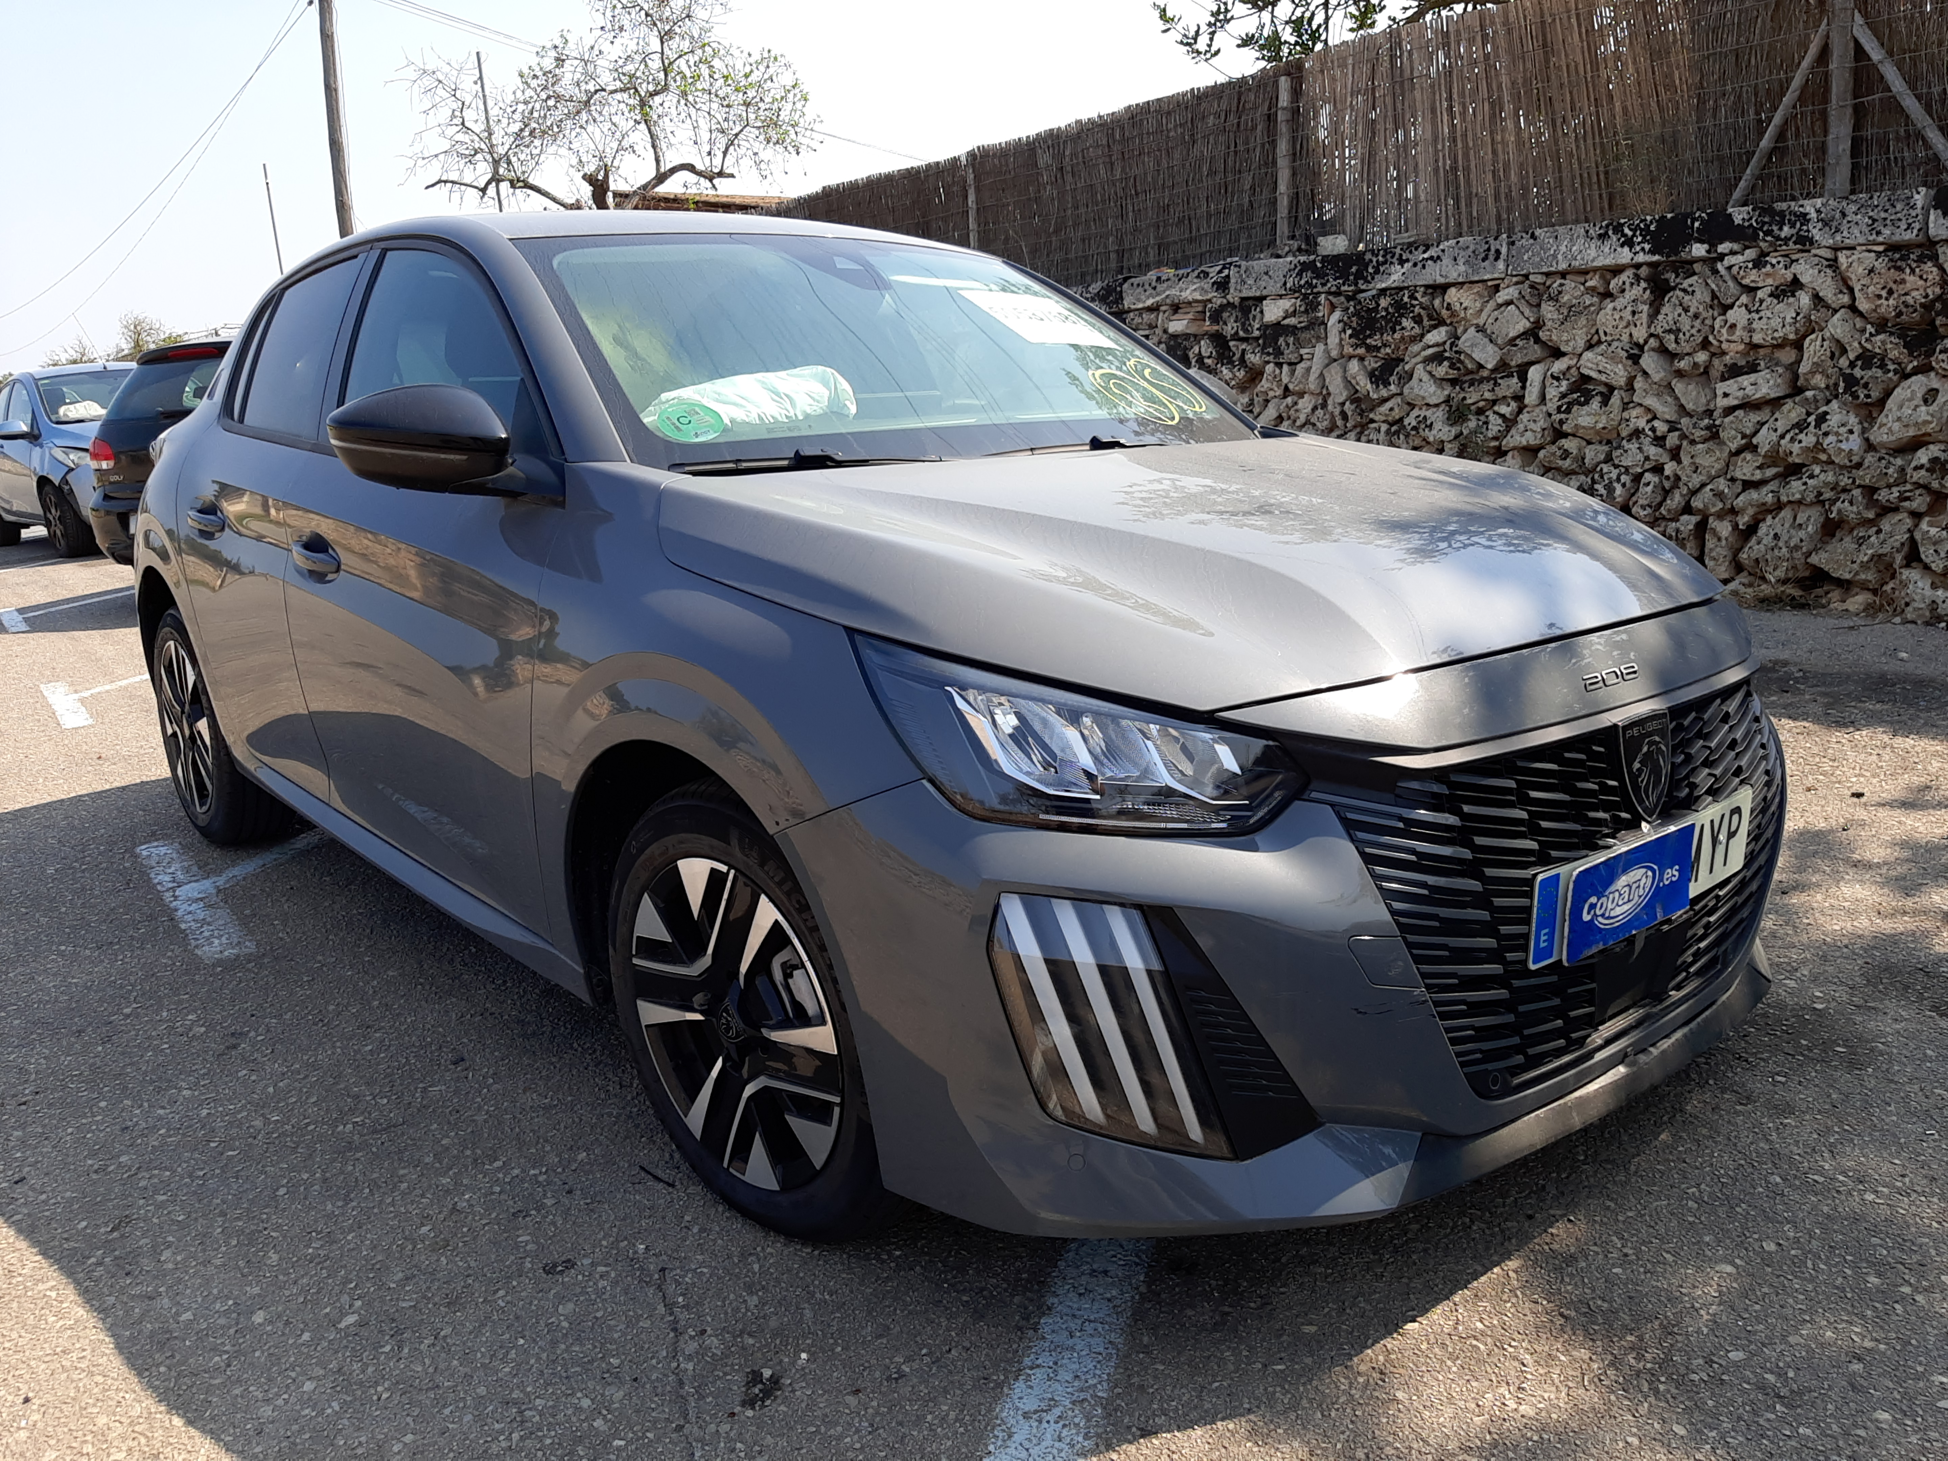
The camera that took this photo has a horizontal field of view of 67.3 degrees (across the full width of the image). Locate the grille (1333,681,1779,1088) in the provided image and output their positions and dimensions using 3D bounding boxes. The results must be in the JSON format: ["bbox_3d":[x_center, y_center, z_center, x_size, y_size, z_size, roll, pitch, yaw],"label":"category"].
[{"bbox_3d":[0.787,0.150,1.843,1.060,0.410,0.170,-13,17,-40],"label":"grille"}]

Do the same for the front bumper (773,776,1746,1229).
[{"bbox_3d":[0.629,0.181,2.034,1.720,0.520,0.660,-13,17,-40],"label":"front bumper"}]

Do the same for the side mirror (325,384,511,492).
[{"bbox_3d":[-0.803,-0.425,2.166,0.210,0.155,0.200,-13,17,-40],"label":"side mirror"}]

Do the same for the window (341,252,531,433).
[{"bbox_3d":[-0.941,-0.669,2.550,0.080,0.430,0.980,23,-7,-43],"label":"window"}]

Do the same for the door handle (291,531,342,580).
[{"bbox_3d":[-1.216,-0.324,2.707,0.055,0.065,0.190,-13,17,-40],"label":"door handle"}]

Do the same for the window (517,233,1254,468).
[{"bbox_3d":[-0.105,-0.689,2.663,1.400,0.130,0.840,-13,49,-40],"label":"window"}]

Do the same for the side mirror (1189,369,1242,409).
[{"bbox_3d":[0.462,-0.726,3.307,0.240,0.165,0.170,-12,17,-40],"label":"side mirror"}]

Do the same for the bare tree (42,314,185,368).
[{"bbox_3d":[-23.549,-9.673,40.000,4.000,4.000,4.000,-13,17,-40],"label":"bare tree"}]

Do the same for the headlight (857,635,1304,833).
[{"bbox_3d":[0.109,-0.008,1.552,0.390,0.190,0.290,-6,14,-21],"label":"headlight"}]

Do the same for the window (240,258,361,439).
[{"bbox_3d":[-1.437,-0.800,3.104,0.070,0.410,0.660,23,-7,-43],"label":"window"}]

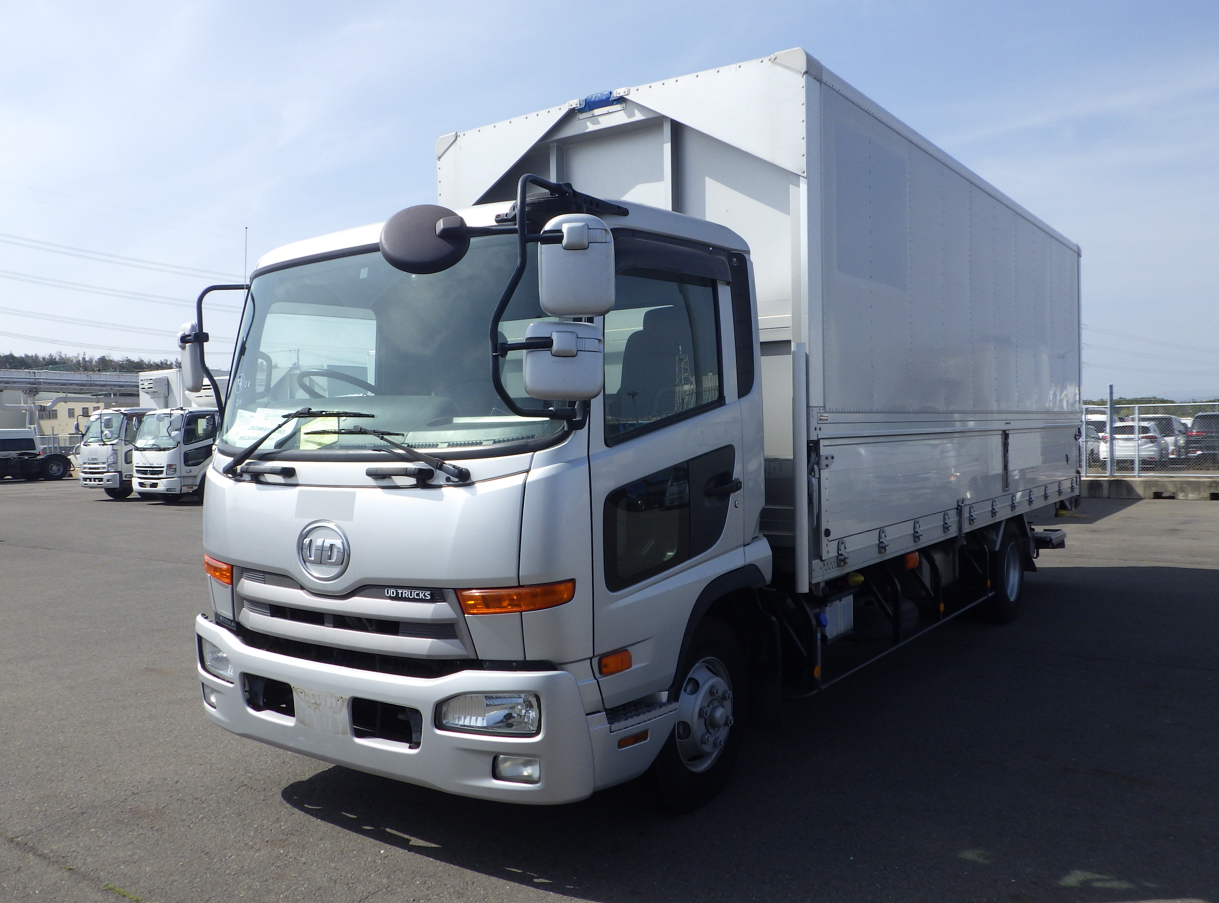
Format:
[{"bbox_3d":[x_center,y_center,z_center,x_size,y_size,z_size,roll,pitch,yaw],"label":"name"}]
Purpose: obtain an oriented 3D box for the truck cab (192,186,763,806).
[{"bbox_3d":[-0.649,0.043,4.292,2.195,2.156,1.513,0,2,36],"label":"truck cab"}]

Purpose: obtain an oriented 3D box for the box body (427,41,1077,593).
[{"bbox_3d":[1.809,-0.694,7.723,2.321,2.425,6.381,0,2,36],"label":"box body"}]

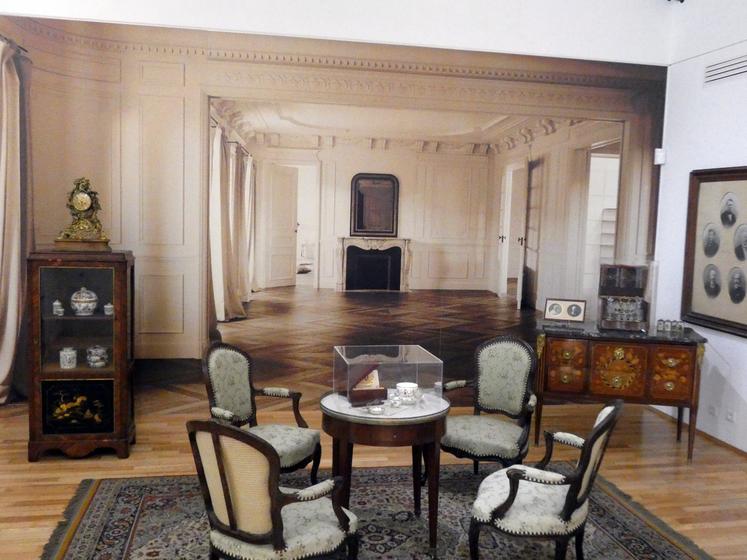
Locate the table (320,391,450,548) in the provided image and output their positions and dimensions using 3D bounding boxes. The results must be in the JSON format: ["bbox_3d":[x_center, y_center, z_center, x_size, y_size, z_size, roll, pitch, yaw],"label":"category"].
[{"bbox_3d":[0.062,0.997,3.673,0.671,0.719,0.671,1,5,-4],"label":"table"}]

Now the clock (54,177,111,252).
[{"bbox_3d":[-1.959,-0.430,4.656,0.350,0.500,0.170,1,5,-10],"label":"clock"}]

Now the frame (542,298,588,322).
[{"bbox_3d":[1.457,0.236,5.250,0.290,0.171,0.025,4,-7,20],"label":"frame"}]

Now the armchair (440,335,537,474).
[{"bbox_3d":[0.722,0.853,4.285,0.630,0.935,0.570,5,6,31],"label":"armchair"}]

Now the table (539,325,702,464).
[{"bbox_3d":[1.825,0.813,5.256,1.141,0.891,0.538,3,5,14],"label":"table"}]

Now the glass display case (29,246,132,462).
[{"bbox_3d":[-1.980,0.508,4.728,0.632,1.382,0.308,1,5,-10],"label":"glass display case"}]

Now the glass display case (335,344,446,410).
[{"bbox_3d":[0.067,0.519,3.717,0.491,0.238,0.438,0,5,-13],"label":"glass display case"}]

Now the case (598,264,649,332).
[{"bbox_3d":[1.893,0.135,5.218,0.325,0.470,0.260,3,5,14],"label":"case"}]

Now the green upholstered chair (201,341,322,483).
[{"bbox_3d":[-0.662,0.843,3.970,0.570,0.935,0.630,4,6,27],"label":"green upholstered chair"}]

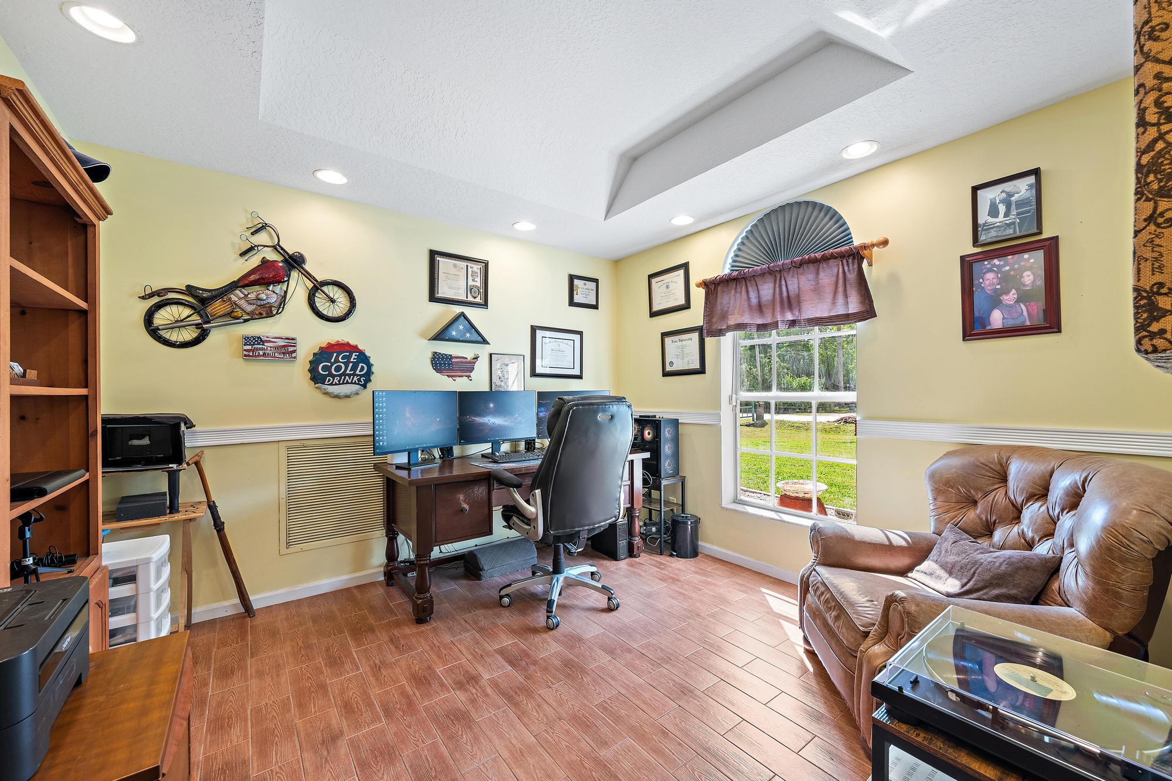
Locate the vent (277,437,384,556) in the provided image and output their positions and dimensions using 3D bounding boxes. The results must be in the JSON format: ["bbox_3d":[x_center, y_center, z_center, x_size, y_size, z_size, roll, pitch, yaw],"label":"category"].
[{"bbox_3d":[-1.536,0.633,2.836,0.607,0.687,0.025,0,0,-37],"label":"vent"}]

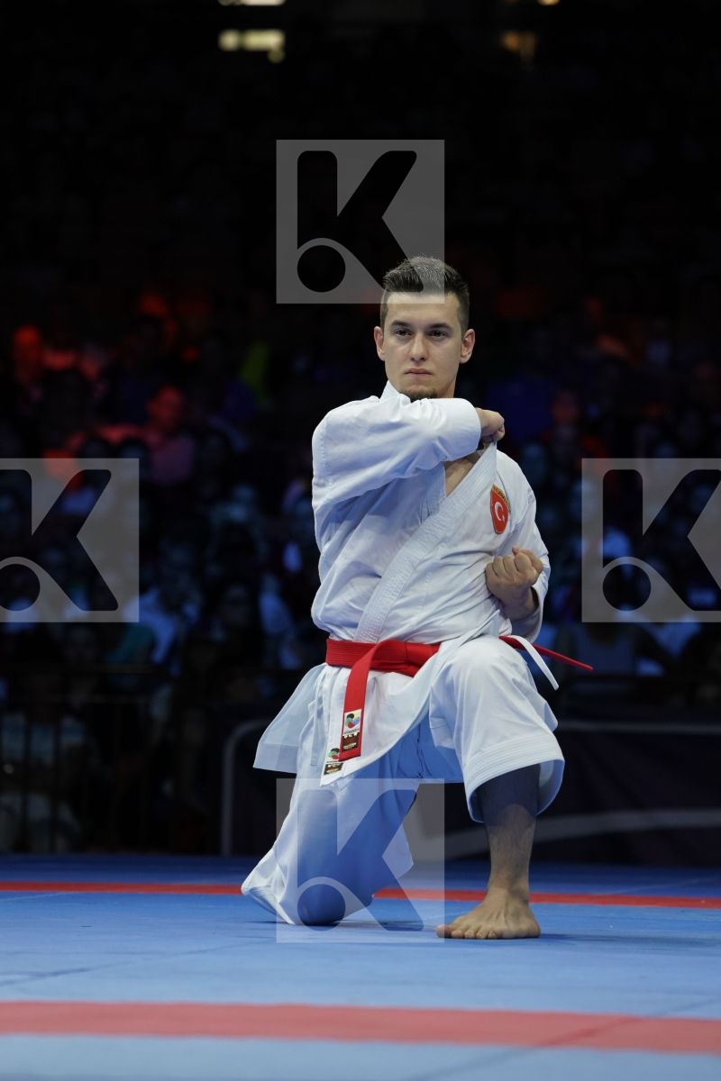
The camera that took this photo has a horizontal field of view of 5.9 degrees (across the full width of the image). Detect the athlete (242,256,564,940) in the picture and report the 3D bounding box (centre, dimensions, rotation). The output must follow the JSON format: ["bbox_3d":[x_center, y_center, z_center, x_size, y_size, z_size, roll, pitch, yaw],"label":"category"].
[{"bbox_3d":[0.081,0.100,13.180,0.610,1.266,0.920,1,-1,-2],"label":"athlete"}]

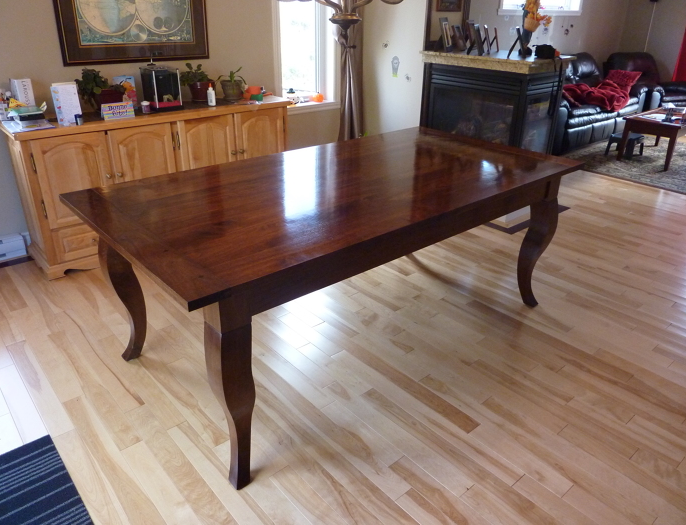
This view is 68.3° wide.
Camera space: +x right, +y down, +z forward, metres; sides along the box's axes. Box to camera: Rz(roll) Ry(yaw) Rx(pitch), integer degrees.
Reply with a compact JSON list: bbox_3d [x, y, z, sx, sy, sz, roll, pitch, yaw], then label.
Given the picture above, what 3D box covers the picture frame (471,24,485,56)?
[{"bbox_3d":[1.005,-1.640,3.734,0.030,0.240,0.180,-4,21,28],"label":"picture frame"}]

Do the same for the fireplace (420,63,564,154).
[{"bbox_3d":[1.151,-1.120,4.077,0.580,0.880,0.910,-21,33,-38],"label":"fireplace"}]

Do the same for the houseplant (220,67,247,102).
[{"bbox_3d":[-0.770,-1.259,3.557,0.180,0.225,0.170,1,26,-1],"label":"houseplant"}]

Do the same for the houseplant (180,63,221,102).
[{"bbox_3d":[-0.973,-1.220,3.426,0.240,0.250,0.210,-20,33,-38],"label":"houseplant"}]

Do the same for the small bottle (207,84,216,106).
[{"bbox_3d":[-0.865,-1.099,3.312,0.053,0.142,0.038,-3,26,-9],"label":"small bottle"}]

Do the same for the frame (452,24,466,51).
[{"bbox_3d":[0.975,-1.888,4.248,0.030,0.235,0.180,2,20,41],"label":"frame"}]

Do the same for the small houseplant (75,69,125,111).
[{"bbox_3d":[-1.442,-1.025,3.012,0.260,0.250,0.220,-20,33,-38],"label":"small houseplant"}]

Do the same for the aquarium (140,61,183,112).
[{"bbox_3d":[-1.118,-1.095,3.143,0.180,0.280,0.190,-20,33,-38],"label":"aquarium"}]

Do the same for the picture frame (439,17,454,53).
[{"bbox_3d":[0.822,-1.807,4.016,0.030,0.280,0.200,1,20,39],"label":"picture frame"}]

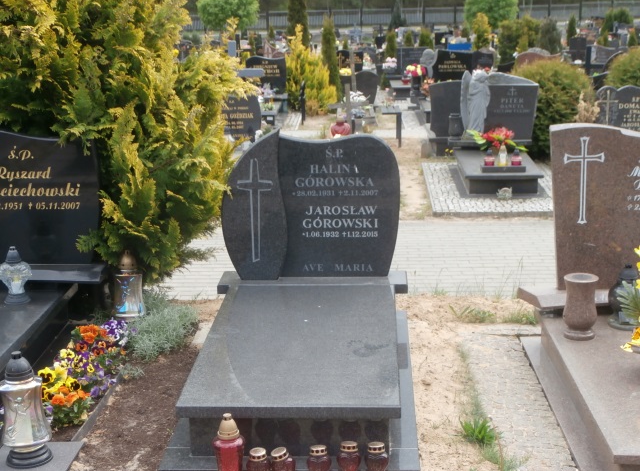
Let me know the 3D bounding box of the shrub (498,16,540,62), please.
[{"bbox_3d":[5.697,-5.484,30.000,1.200,1.550,1.200,0,12,3],"label":"shrub"}]

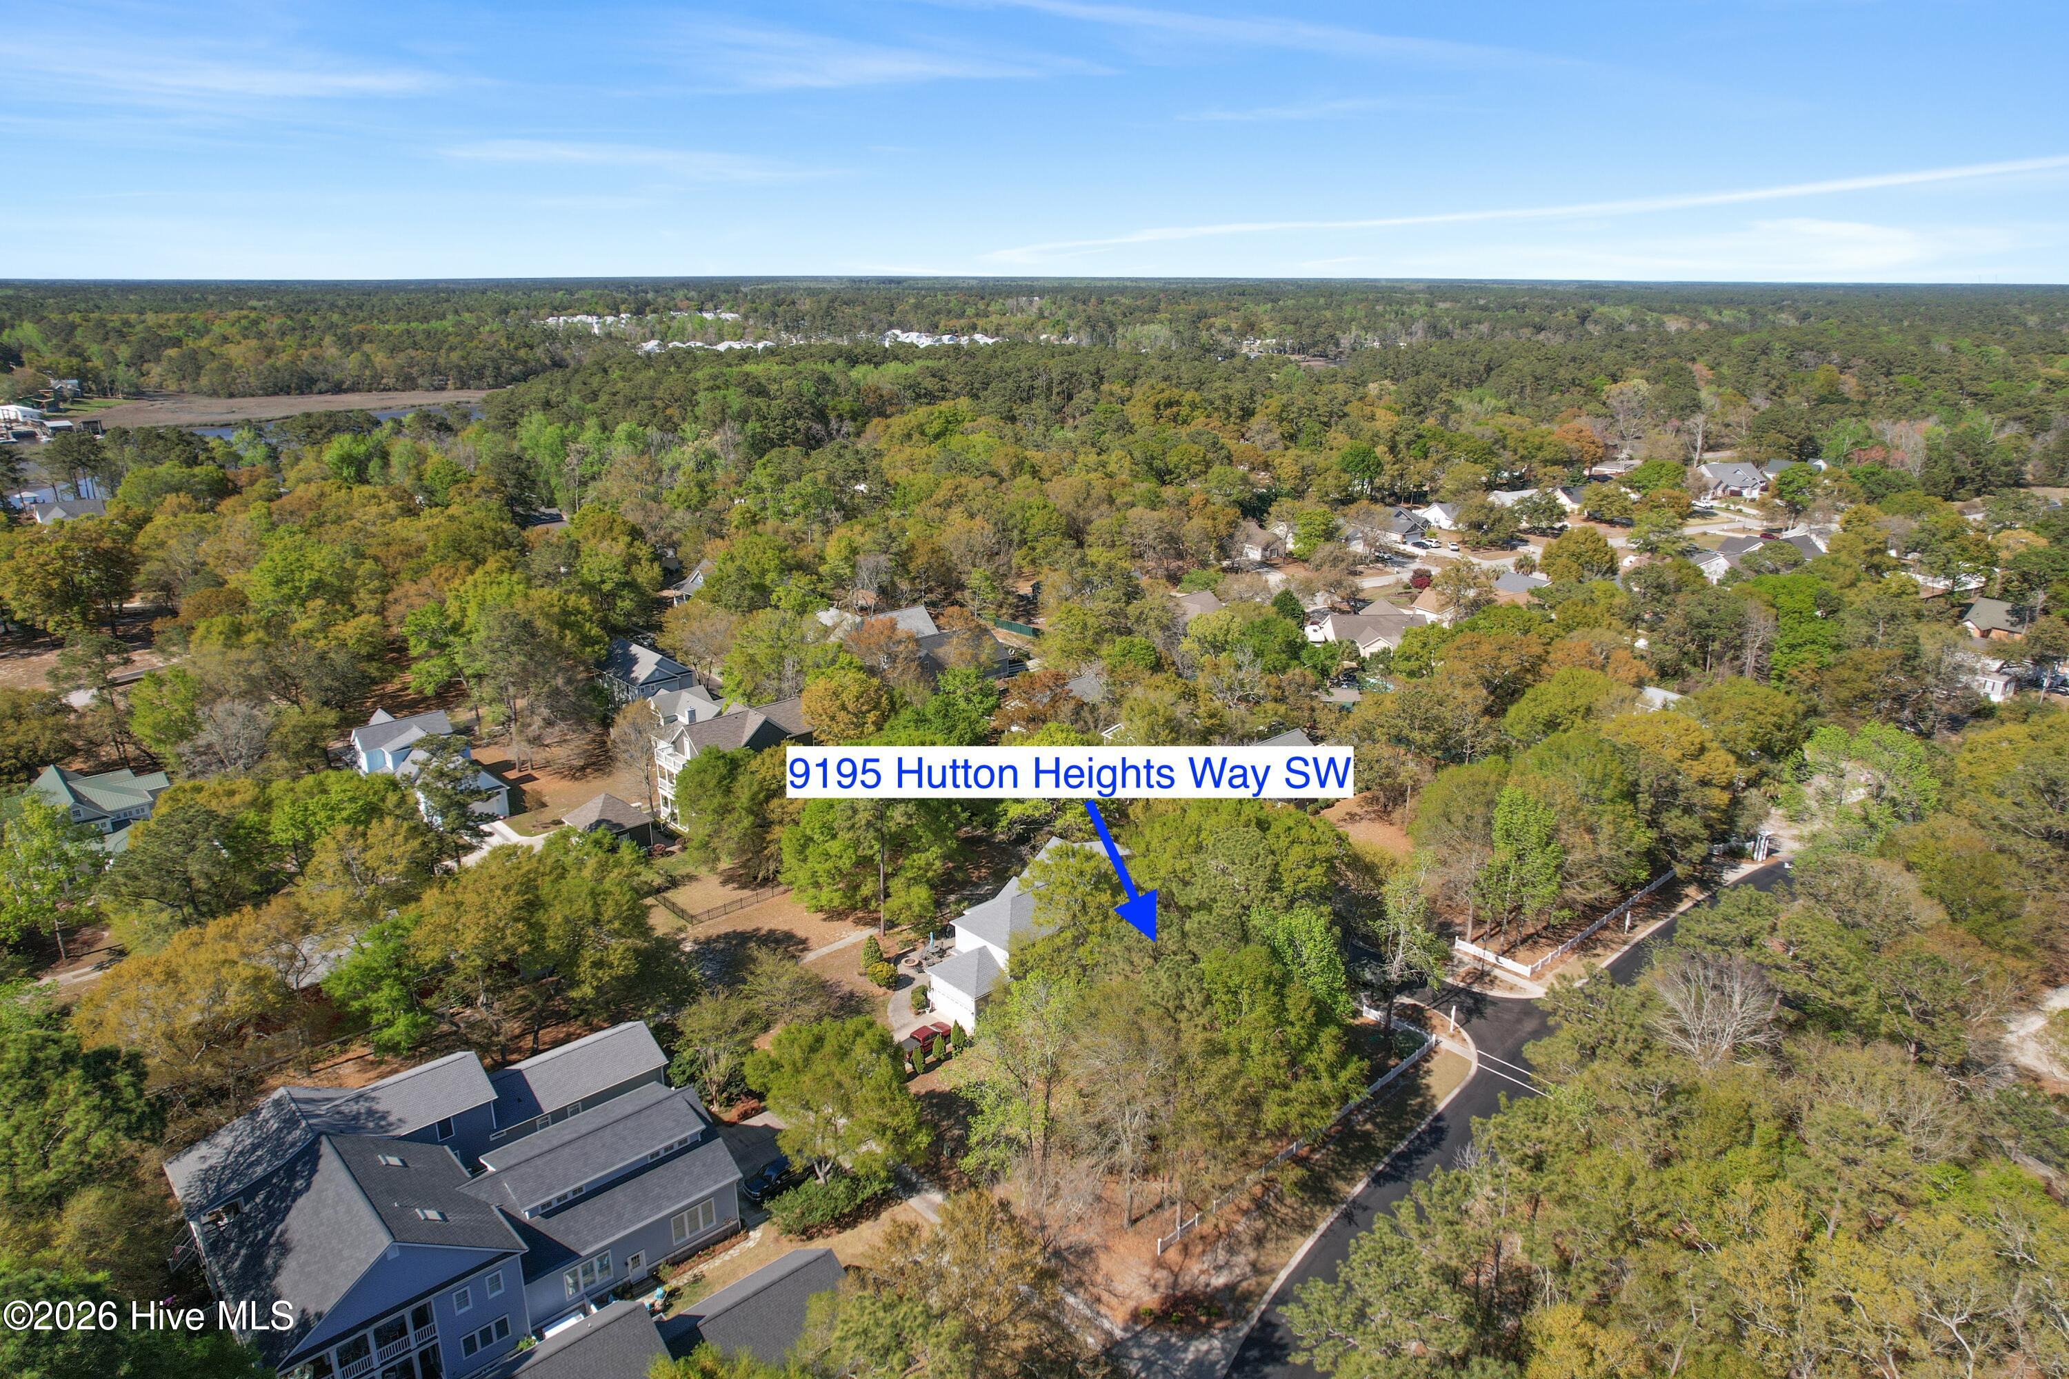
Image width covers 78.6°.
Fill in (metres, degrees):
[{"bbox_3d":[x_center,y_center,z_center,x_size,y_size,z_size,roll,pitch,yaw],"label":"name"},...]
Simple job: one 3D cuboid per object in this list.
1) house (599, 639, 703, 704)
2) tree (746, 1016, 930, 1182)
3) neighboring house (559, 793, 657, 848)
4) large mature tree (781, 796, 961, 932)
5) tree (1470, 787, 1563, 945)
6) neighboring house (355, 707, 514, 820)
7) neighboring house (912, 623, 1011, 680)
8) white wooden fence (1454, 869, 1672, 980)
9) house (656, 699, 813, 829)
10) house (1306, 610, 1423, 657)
[{"bbox_3d":[-59.670,-2.850,194.980,10.000,7.500,14.200,-17,25,-42],"label":"house"},{"bbox_3d":[-13.660,29.710,89.240,12.000,11.200,11.700,0,18,0],"label":"tree"},{"bbox_3d":[-48.470,14.790,143.900,7.500,5.600,7.900,-17,25,-42],"label":"neighboring house"},{"bbox_3d":[-15.460,14.380,119.490,14.960,14.280,13.510,0,18,0],"label":"large mature tree"},{"bbox_3d":[43.830,15.730,113.980,7.720,15.440,7.240,0,18,0],"label":"tree"},{"bbox_3d":[-76.030,9.240,157.730,11.500,7.500,30.500,-17,25,-42],"label":"neighboring house"},{"bbox_3d":[-13.250,-5.730,204.910,15.200,7.000,13.800,-13,22,-36],"label":"neighboring house"},{"bbox_3d":[55.460,22.040,129.380,32.300,1.200,8.200,-16,24,-40],"label":"white wooden fence"},{"bbox_3d":[-33.730,7.530,144.710,18.820,11.580,12.060,-15,24,-40],"label":"house"},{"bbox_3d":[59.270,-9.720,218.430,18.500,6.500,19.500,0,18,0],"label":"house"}]

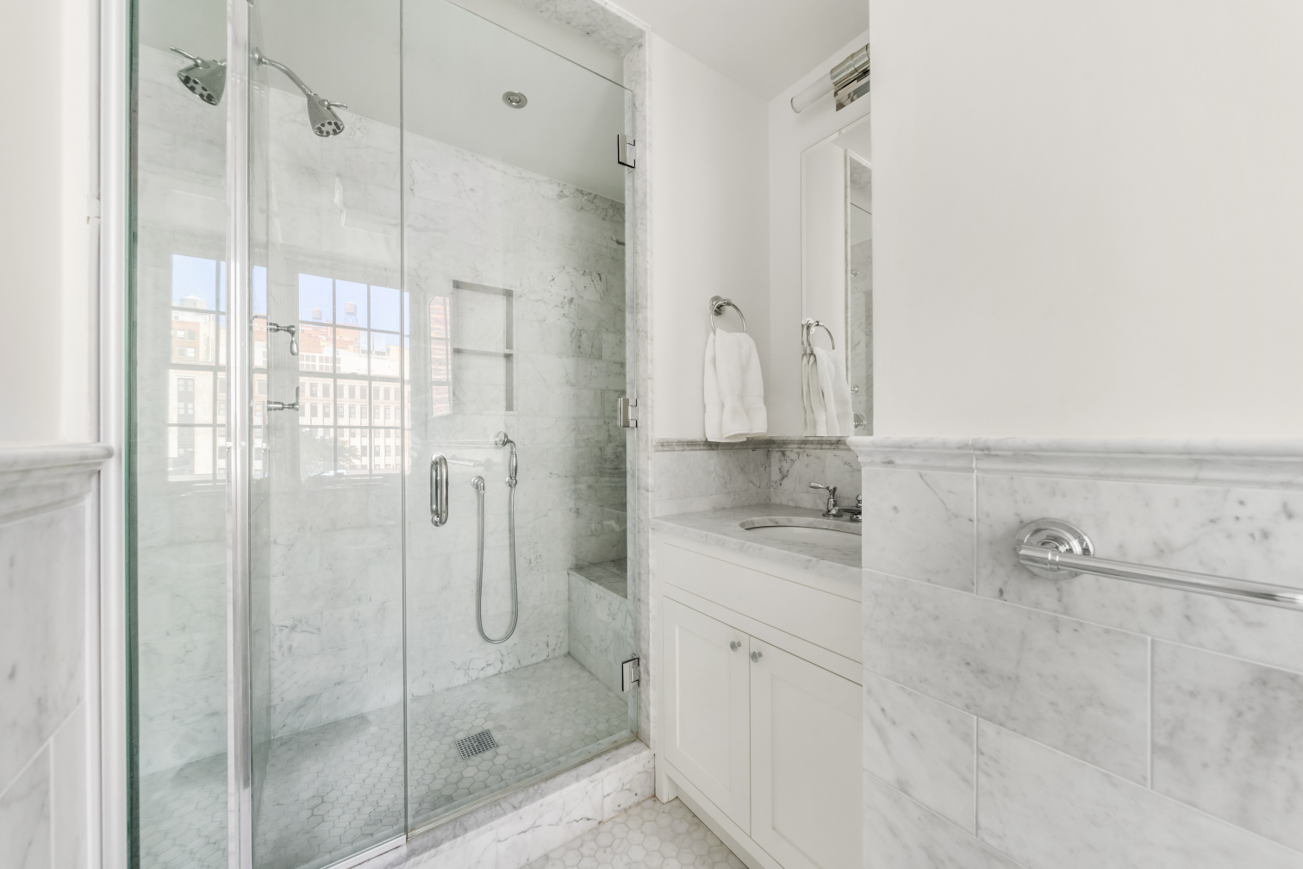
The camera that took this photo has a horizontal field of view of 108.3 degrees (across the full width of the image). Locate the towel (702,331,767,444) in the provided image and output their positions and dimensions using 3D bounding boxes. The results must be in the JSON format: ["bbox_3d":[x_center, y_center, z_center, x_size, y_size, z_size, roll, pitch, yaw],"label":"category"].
[{"bbox_3d":[0.279,-0.160,1.570,0.210,0.370,0.105,0,0,-36],"label":"towel"}]

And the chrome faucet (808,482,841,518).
[{"bbox_3d":[0.564,0.210,1.530,0.064,0.100,0.120,0,0,-36],"label":"chrome faucet"}]

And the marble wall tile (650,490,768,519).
[{"bbox_3d":[0.225,0.234,1.620,0.550,0.052,0.012,0,0,-36],"label":"marble wall tile"}]

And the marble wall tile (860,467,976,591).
[{"bbox_3d":[0.373,0.128,0.660,0.012,0.152,0.149,0,0,-36],"label":"marble wall tile"}]

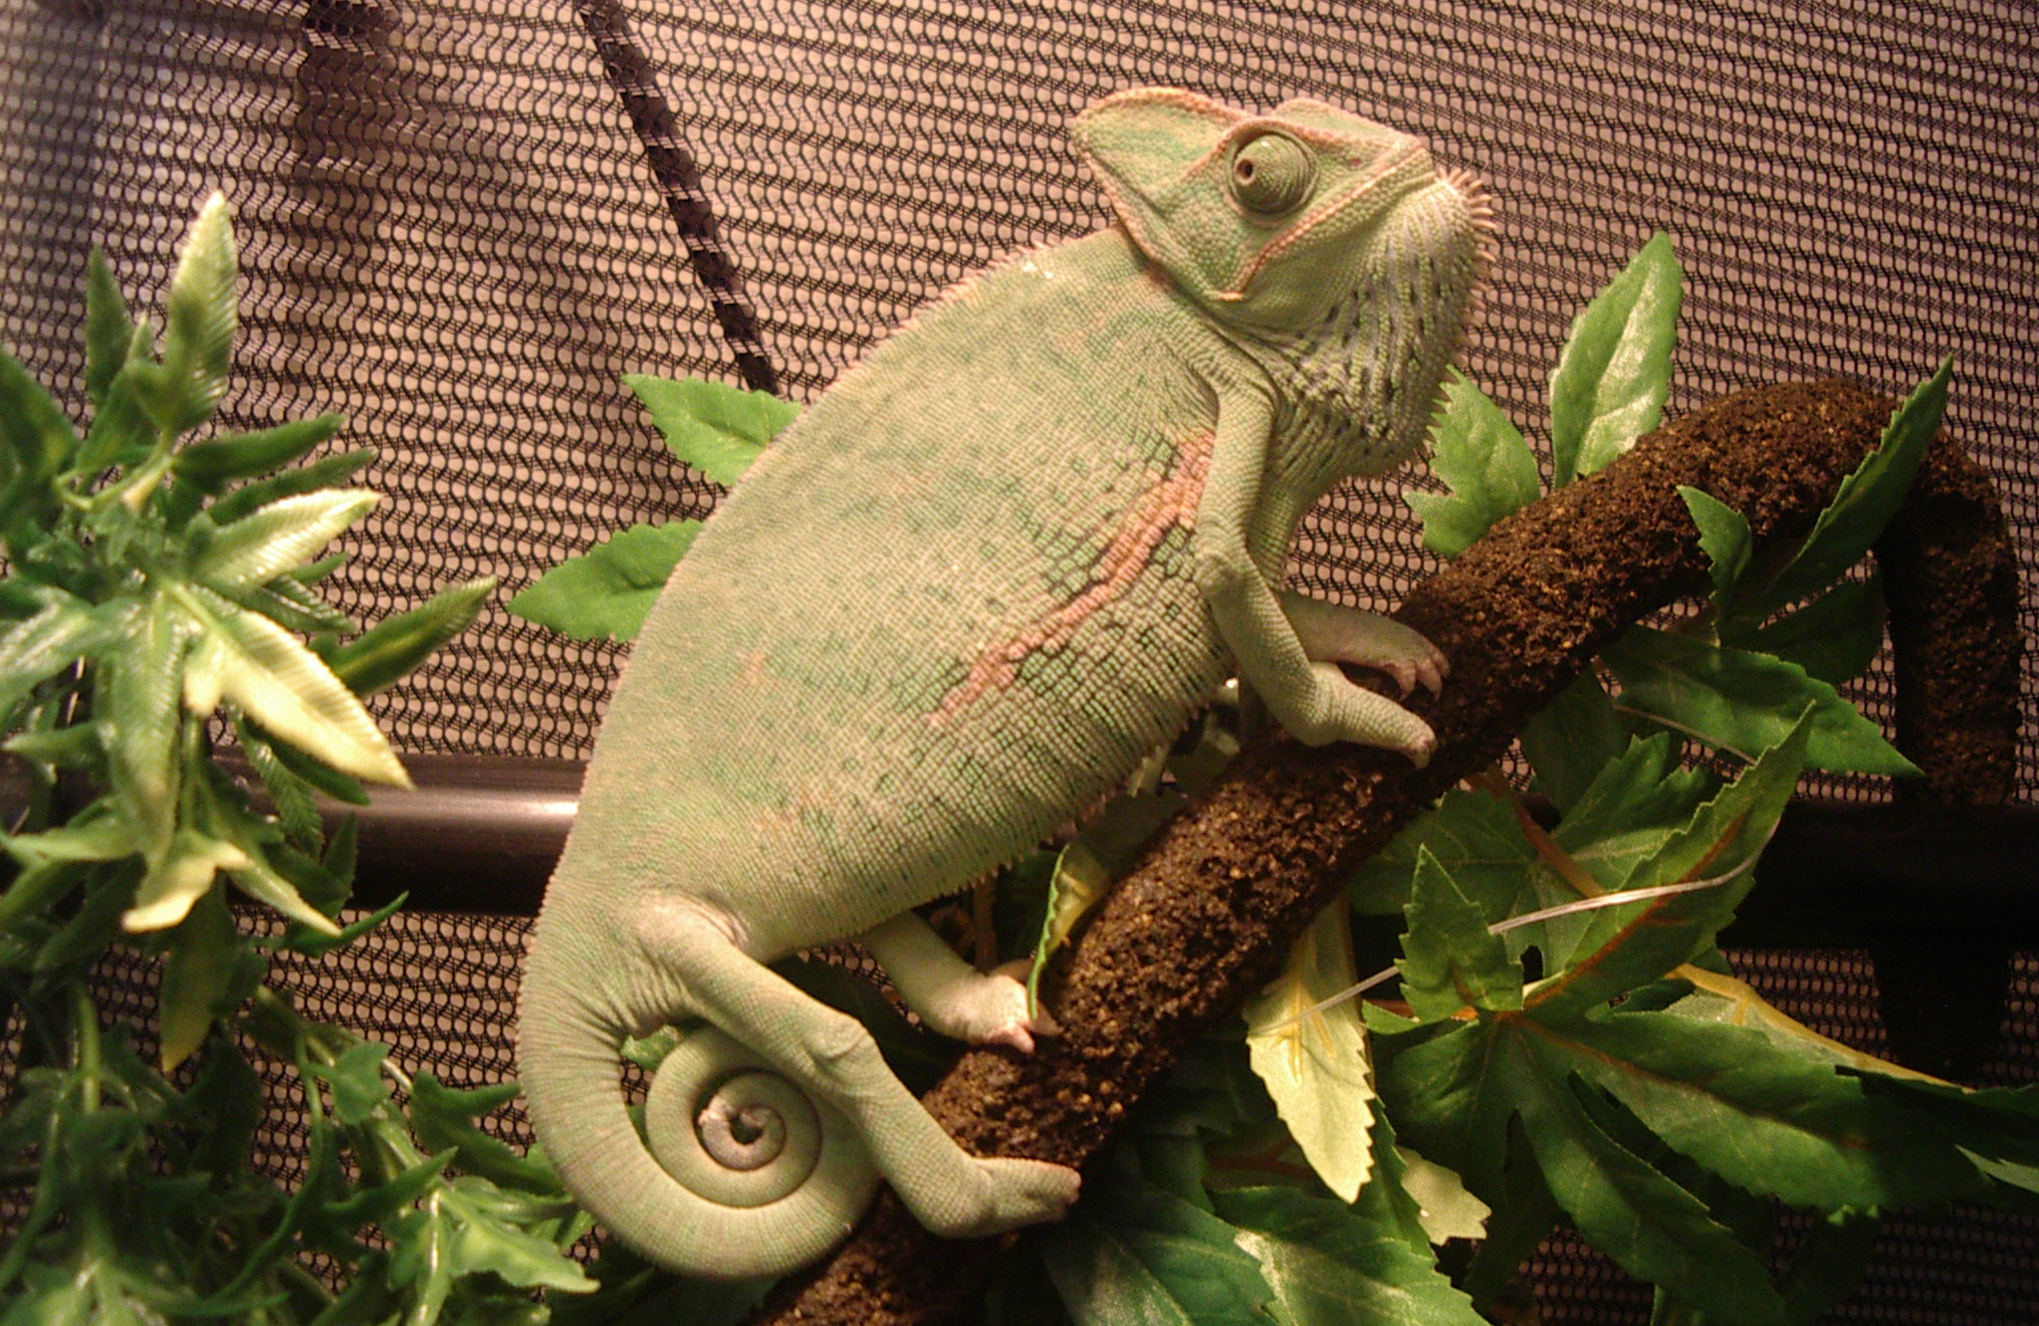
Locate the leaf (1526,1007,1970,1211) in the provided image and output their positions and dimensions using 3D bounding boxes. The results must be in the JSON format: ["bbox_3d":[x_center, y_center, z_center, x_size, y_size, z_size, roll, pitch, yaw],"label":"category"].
[{"bbox_3d":[0.115,0.070,0.352,0.071,0.024,0.018,18,-16,5],"label":"leaf"}]

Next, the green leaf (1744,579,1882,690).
[{"bbox_3d":[0.137,-0.005,0.388,0.029,0.017,0.014,-22,-15,-7],"label":"green leaf"}]

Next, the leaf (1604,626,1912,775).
[{"bbox_3d":[0.116,0.007,0.352,0.049,0.016,0.010,19,5,5],"label":"leaf"}]

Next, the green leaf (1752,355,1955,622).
[{"bbox_3d":[0.129,-0.025,0.345,0.010,0.048,0.013,38,15,14],"label":"green leaf"}]

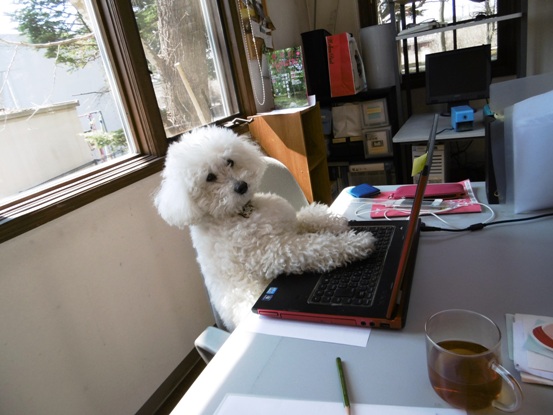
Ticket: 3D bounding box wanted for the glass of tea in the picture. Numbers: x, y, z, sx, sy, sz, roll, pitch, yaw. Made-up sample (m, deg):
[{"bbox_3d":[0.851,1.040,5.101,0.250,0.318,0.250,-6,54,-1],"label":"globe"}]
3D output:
[{"bbox_3d":[0.235,0.192,0.458,0.082,0.091,0.108,-23,23,-30],"label":"glass of tea"}]

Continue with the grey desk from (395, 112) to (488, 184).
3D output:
[{"bbox_3d":[1.095,-0.173,2.227,0.660,0.670,0.670,-1,22,26],"label":"grey desk"}]

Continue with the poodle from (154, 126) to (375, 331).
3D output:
[{"bbox_3d":[-0.020,0.068,0.856,0.460,0.500,0.280,2,23,30],"label":"poodle"}]

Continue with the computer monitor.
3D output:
[{"bbox_3d":[1.056,-0.726,2.232,0.335,0.365,0.180,-1,22,26],"label":"computer monitor"}]

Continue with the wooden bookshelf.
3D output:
[{"bbox_3d":[0.126,-0.131,2.296,0.295,0.880,0.310,-1,22,26],"label":"wooden bookshelf"}]

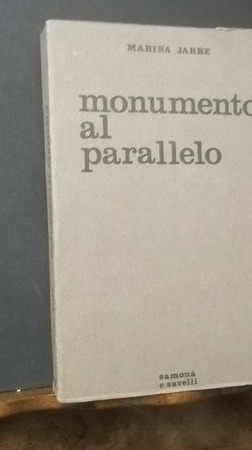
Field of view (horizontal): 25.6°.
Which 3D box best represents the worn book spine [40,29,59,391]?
[{"bbox_3d":[-0.038,-0.007,0.305,0.011,0.201,0.024,-2,0,-13],"label":"worn book spine"}]

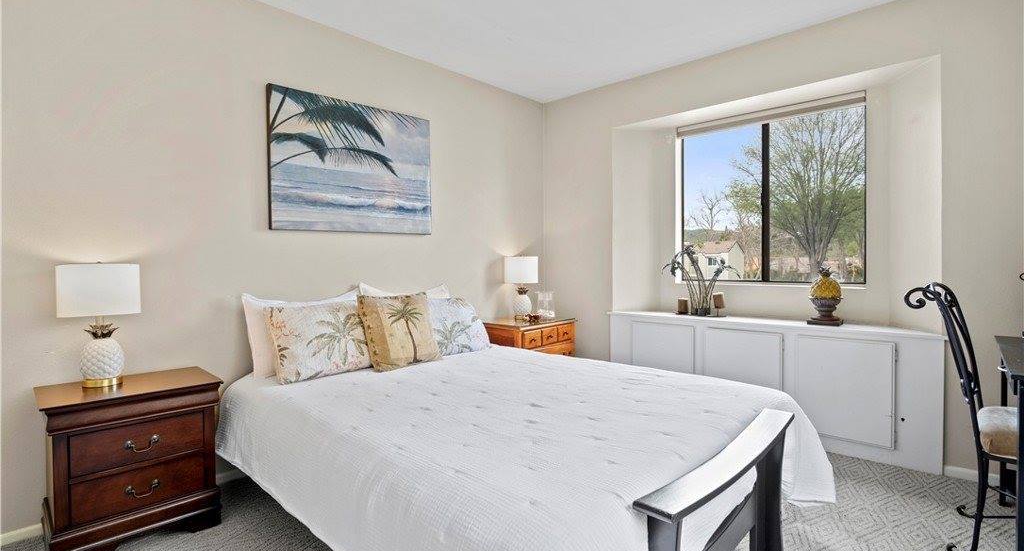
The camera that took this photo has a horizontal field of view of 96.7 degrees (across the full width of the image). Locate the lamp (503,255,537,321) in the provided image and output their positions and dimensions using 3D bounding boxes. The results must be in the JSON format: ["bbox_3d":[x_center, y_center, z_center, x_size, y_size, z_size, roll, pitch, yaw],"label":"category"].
[{"bbox_3d":[0.075,0.098,3.663,0.268,0.505,0.268,0,2,0],"label":"lamp"}]

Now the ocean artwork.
[{"bbox_3d":[-0.920,-0.641,2.745,0.040,0.770,1.005,1,3,44],"label":"ocean artwork"}]

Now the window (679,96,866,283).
[{"bbox_3d":[1.744,-0.538,3.194,1.180,1.180,0.090,1,2,44],"label":"window"}]

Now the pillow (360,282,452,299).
[{"bbox_3d":[-0.610,0.253,2.855,0.650,0.430,0.170,-2,-17,-46],"label":"pillow"}]

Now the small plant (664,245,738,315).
[{"bbox_3d":[1.357,0.040,3.267,0.480,0.510,0.200,1,3,44],"label":"small plant"}]

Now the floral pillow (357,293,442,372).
[{"bbox_3d":[-0.627,0.304,2.582,0.440,0.440,0.150,-3,-21,-46],"label":"floral pillow"}]

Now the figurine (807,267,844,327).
[{"bbox_3d":[1.899,0.127,2.753,0.160,0.350,0.160,1,3,44],"label":"figurine"}]

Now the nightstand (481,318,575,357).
[{"bbox_3d":[0.149,0.666,3.589,0.410,0.615,0.650,1,3,44],"label":"nightstand"}]

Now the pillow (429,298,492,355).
[{"bbox_3d":[-0.407,0.315,2.921,0.560,0.400,0.150,-3,-21,-46],"label":"pillow"}]

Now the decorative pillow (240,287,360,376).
[{"bbox_3d":[-1.051,0.279,2.399,0.630,0.430,0.170,-2,-17,-46],"label":"decorative pillow"}]

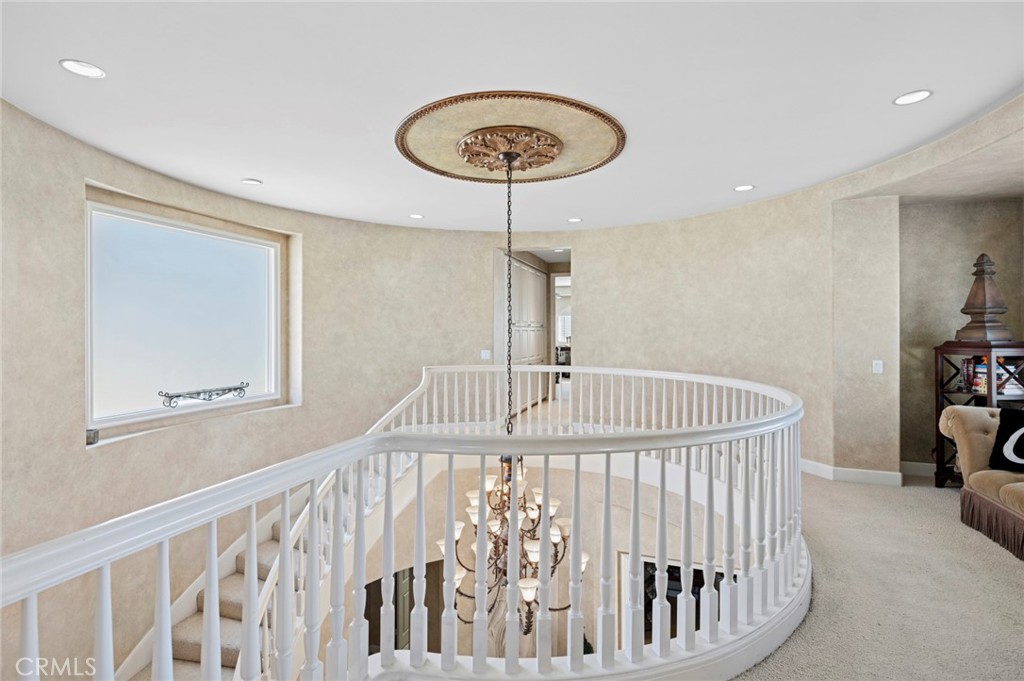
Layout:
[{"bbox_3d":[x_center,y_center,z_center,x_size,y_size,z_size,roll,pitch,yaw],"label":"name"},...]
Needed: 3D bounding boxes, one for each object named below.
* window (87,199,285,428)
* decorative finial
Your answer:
[{"bbox_3d":[-2.920,-0.210,4.280,0.100,1.740,1.830,0,1,18],"label":"window"},{"bbox_3d":[3.866,-0.352,3.730,0.236,0.715,0.236,0,1,-7],"label":"decorative finial"}]

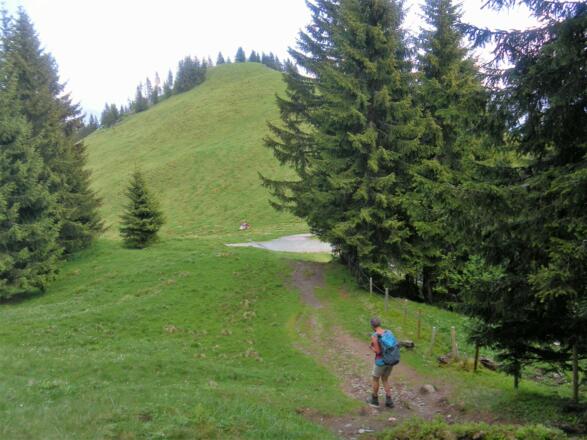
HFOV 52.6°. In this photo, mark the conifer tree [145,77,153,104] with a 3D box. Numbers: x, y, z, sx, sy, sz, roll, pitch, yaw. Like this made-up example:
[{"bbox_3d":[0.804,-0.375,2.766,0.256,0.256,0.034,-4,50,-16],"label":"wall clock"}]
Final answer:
[{"bbox_3d":[-54.980,-49.103,225.000,3.400,10.800,3.400,0,3,0],"label":"conifer tree"}]

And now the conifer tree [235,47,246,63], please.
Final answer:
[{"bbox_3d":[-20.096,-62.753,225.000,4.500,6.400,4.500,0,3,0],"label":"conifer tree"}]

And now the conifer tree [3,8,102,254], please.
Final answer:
[{"bbox_3d":[-16.380,-5.966,40.000,7.200,16.600,7.200,0,3,0],"label":"conifer tree"}]

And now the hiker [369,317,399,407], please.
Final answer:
[{"bbox_3d":[1.668,2.623,11.000,0.580,1.680,0.540,3,4,41],"label":"hiker"}]

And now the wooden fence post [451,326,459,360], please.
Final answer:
[{"bbox_3d":[4.884,3.716,18.000,0.130,0.970,0.130,-2,3,0],"label":"wooden fence post"}]

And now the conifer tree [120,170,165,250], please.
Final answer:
[{"bbox_3d":[-11.783,-0.814,46.000,3.600,6.100,3.600,0,3,0],"label":"conifer tree"}]

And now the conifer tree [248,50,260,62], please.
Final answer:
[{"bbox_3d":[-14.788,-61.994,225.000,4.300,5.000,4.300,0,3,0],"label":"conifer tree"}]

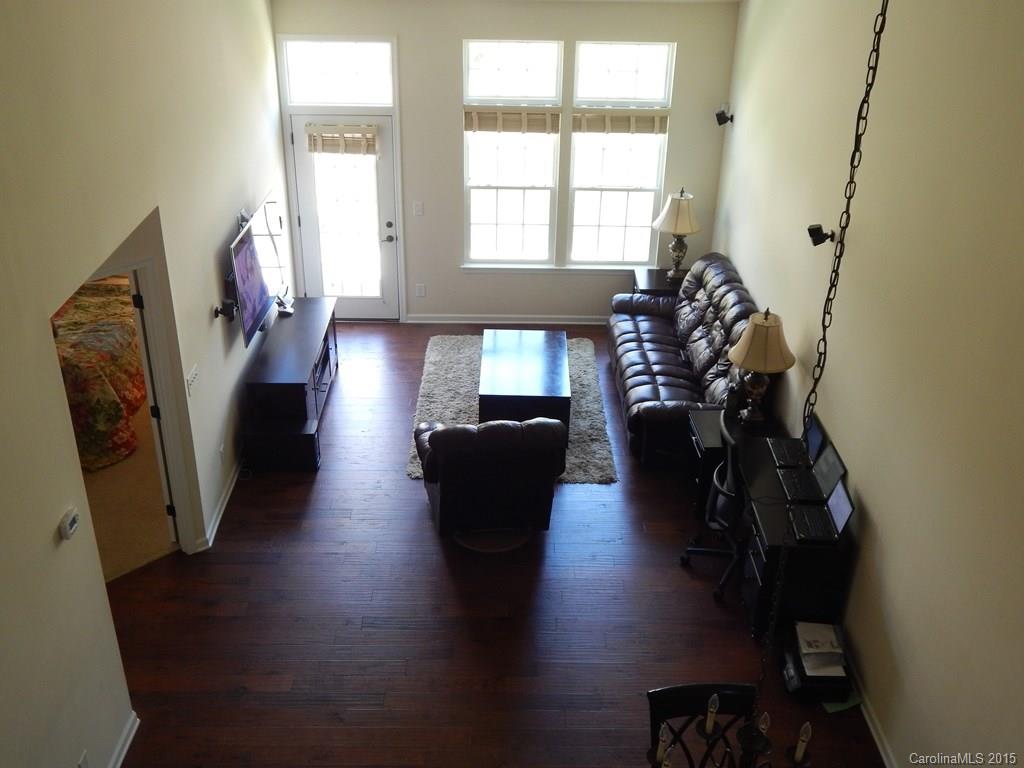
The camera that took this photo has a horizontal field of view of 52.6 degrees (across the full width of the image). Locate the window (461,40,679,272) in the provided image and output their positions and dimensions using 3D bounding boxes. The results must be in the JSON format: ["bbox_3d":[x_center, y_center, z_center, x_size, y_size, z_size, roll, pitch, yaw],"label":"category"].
[{"bbox_3d":[0.493,-2.098,9.653,1.910,2.120,0.100,1,27,-1],"label":"window"}]

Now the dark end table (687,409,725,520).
[{"bbox_3d":[1.582,0.598,7.467,0.570,0.620,0.550,1,28,-1],"label":"dark end table"}]

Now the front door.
[{"bbox_3d":[-1.556,-1.551,9.853,0.920,2.020,0.060,1,28,-1],"label":"front door"}]

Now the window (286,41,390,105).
[{"bbox_3d":[-1.531,-2.764,9.206,0.940,0.580,0.070,1,28,-1],"label":"window"}]

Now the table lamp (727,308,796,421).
[{"bbox_3d":[1.748,-0.118,7.244,0.460,0.830,0.460,1,27,-1],"label":"table lamp"}]

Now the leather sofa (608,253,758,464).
[{"bbox_3d":[1.438,-0.261,8.707,1.030,1.000,2.120,1,28,-1],"label":"leather sofa"}]

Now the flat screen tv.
[{"bbox_3d":[-1.890,-0.902,7.794,0.070,0.770,1.300,2,28,1],"label":"flat screen tv"}]

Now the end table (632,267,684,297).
[{"bbox_3d":[1.469,-0.715,9.984,0.610,0.600,0.560,1,28,-1],"label":"end table"}]

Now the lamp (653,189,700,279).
[{"bbox_3d":[1.565,-1.408,9.750,0.460,0.830,0.460,1,27,-1],"label":"lamp"}]

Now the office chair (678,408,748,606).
[{"bbox_3d":[1.483,0.767,6.662,0.660,1.020,0.640,1,27,-1],"label":"office chair"}]

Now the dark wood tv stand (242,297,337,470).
[{"bbox_3d":[-1.764,-0.065,8.604,0.530,0.650,1.770,1,28,-1],"label":"dark wood tv stand"}]

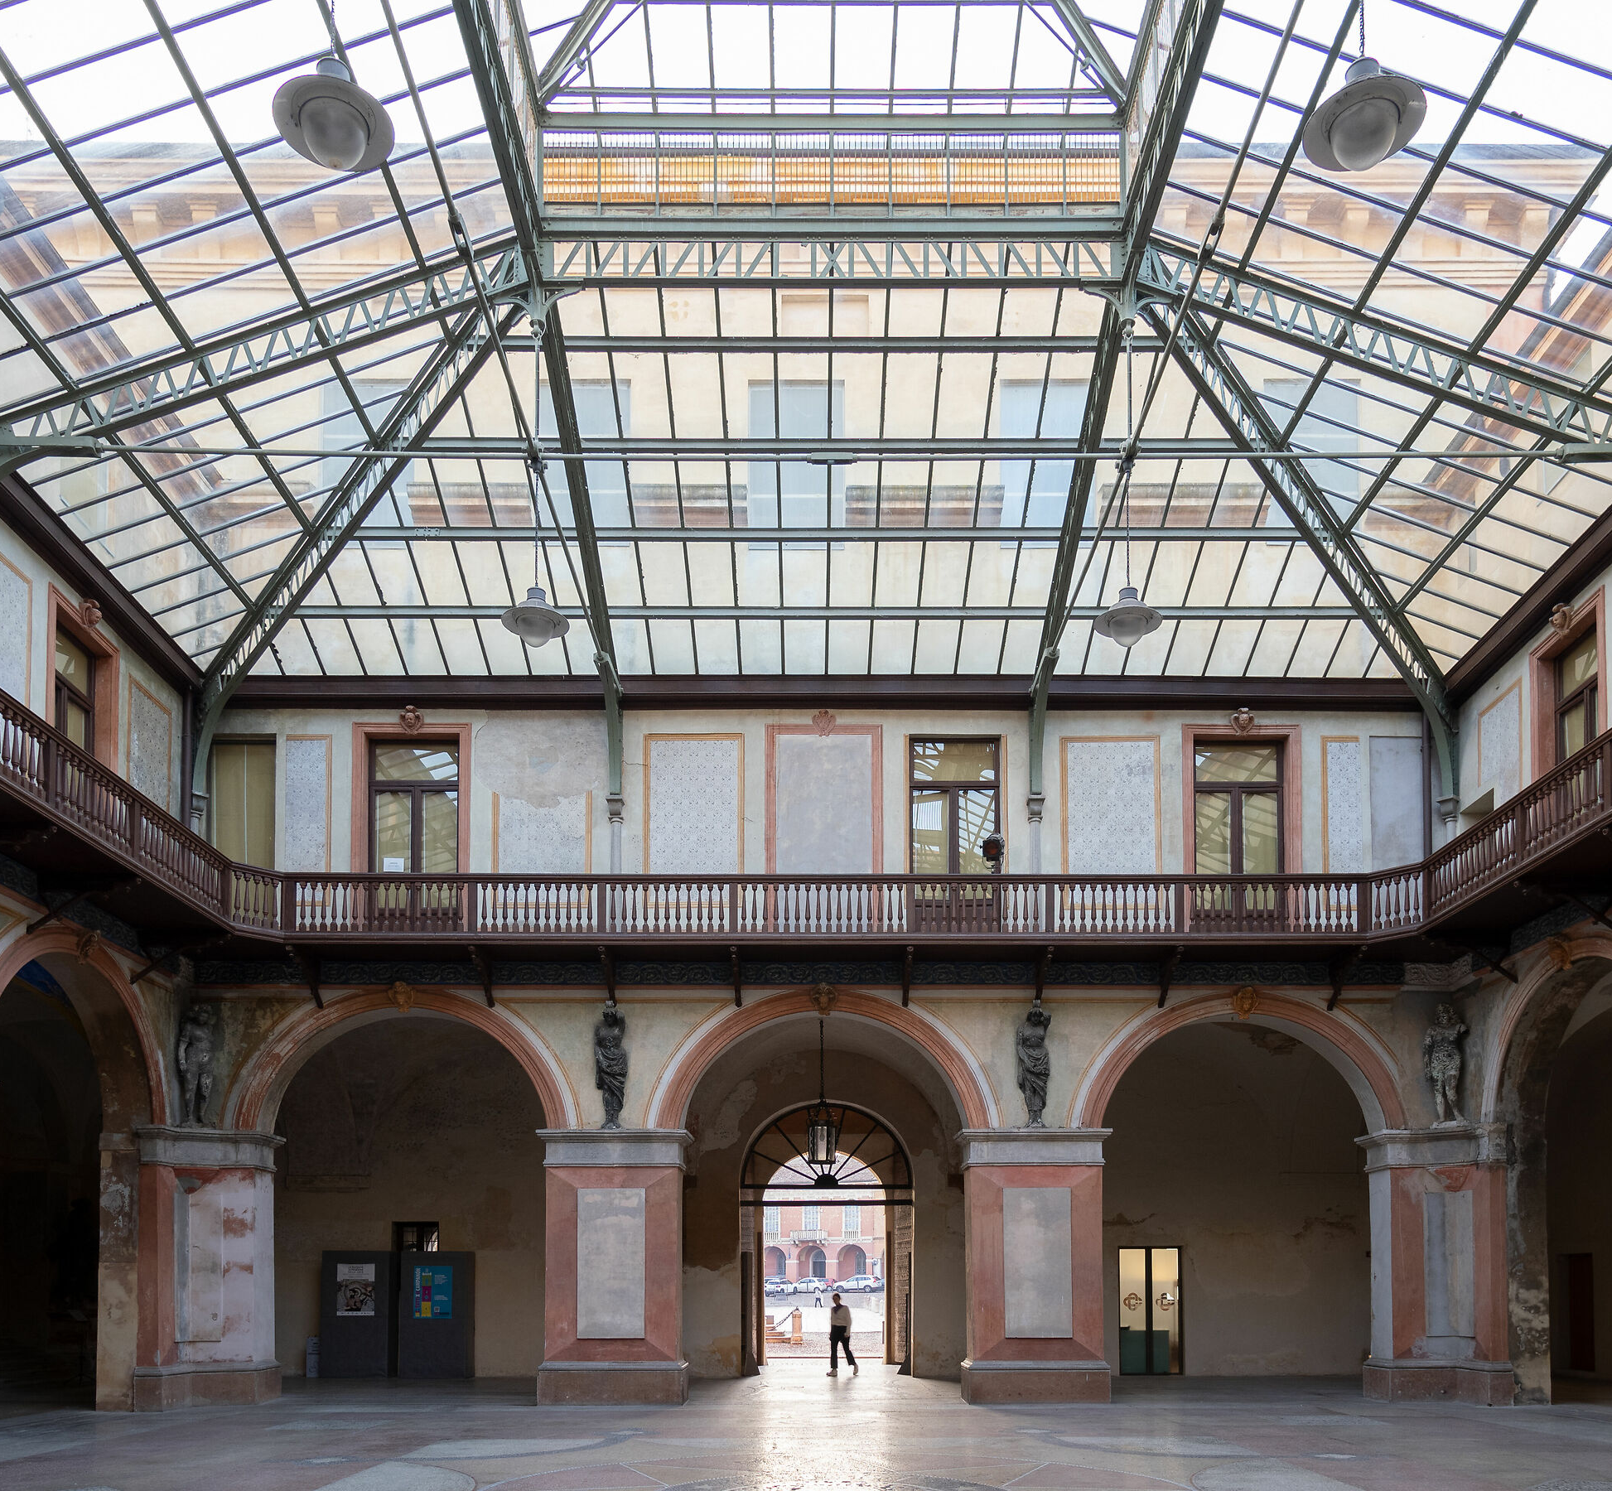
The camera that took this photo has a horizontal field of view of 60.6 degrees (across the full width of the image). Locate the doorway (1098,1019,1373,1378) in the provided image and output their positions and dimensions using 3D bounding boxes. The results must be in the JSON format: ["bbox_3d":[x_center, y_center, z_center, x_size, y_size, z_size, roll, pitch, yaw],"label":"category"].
[{"bbox_3d":[6.590,7.060,21.200,4.200,5.600,0.900,0,-3,0],"label":"doorway"}]

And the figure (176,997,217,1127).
[{"bbox_3d":[-9.050,4.720,20.450,0.600,1.900,0.470,2,-4,-37],"label":"figure"}]

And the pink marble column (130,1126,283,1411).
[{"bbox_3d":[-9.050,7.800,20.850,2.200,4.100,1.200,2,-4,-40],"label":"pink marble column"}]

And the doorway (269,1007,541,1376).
[{"bbox_3d":[-5.907,6.769,20.400,4.100,5.450,0.650,0,-8,0],"label":"doorway"}]

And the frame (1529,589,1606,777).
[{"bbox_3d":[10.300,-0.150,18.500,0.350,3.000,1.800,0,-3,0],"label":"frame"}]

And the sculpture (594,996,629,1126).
[{"bbox_3d":[-2.817,4.608,20.000,0.480,1.900,0.400,0,-8,0],"label":"sculpture"}]

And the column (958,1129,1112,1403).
[{"bbox_3d":[3.407,7.750,20.500,2.150,3.950,1.100,0,-8,0],"label":"column"}]

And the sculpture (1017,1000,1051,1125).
[{"bbox_3d":[3.313,4.631,20.000,0.500,1.870,0.400,0,-8,0],"label":"sculpture"}]

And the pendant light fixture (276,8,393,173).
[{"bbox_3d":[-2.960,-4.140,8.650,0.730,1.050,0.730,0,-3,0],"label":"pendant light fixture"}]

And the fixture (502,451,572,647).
[{"bbox_3d":[-2.900,-2.120,14.900,0.730,2.050,0.730,0,-3,0],"label":"fixture"}]

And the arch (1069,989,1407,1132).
[{"bbox_3d":[6.402,4.655,20.400,4.950,2.100,0.600,0,-8,0],"label":"arch"}]

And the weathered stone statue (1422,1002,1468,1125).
[{"bbox_3d":[9.500,4.730,20.500,0.650,1.850,0.470,-2,-4,37],"label":"weathered stone statue"}]

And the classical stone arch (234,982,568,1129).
[{"bbox_3d":[-5.965,4.643,20.400,5.050,2.150,0.600,0,-8,0],"label":"classical stone arch"}]

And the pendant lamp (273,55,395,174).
[{"bbox_3d":[-2.912,-3.888,8.500,0.700,0.560,0.700,0,-8,0],"label":"pendant lamp"}]

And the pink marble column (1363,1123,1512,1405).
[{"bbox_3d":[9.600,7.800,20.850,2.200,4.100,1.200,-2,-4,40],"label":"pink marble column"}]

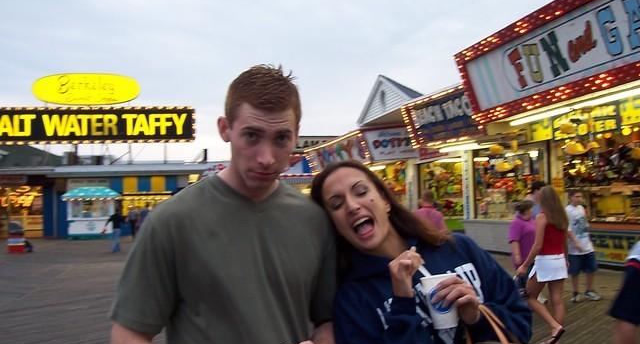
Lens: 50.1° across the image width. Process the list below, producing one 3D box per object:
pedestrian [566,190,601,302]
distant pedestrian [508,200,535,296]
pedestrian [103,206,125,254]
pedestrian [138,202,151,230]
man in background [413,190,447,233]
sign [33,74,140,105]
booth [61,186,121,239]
[{"bbox_3d":[4.098,1.127,10.600,0.500,1.690,0.370,-1,-3,-14],"label":"pedestrian"},{"bbox_3d":[3.228,1.218,10.800,0.470,1.570,0.420,2,-4,-45],"label":"distant pedestrian"},{"bbox_3d":[-7.810,2.200,26.000,0.550,1.760,0.500,2,-4,-45],"label":"pedestrian"},{"bbox_3d":[-7.907,2.480,31.000,0.500,1.740,0.420,-3,-4,30],"label":"pedestrian"},{"bbox_3d":[1.938,1.218,12.000,0.520,1.760,0.400,-3,-3,20],"label":"man in background"},{"bbox_3d":[-14.165,-5.005,41.500,6.500,1.820,0.300,-1,-3,-5],"label":"sign"},{"bbox_3d":[-12.821,2.382,38.300,3.100,2.950,1.900,-1,-3,-5],"label":"booth"}]

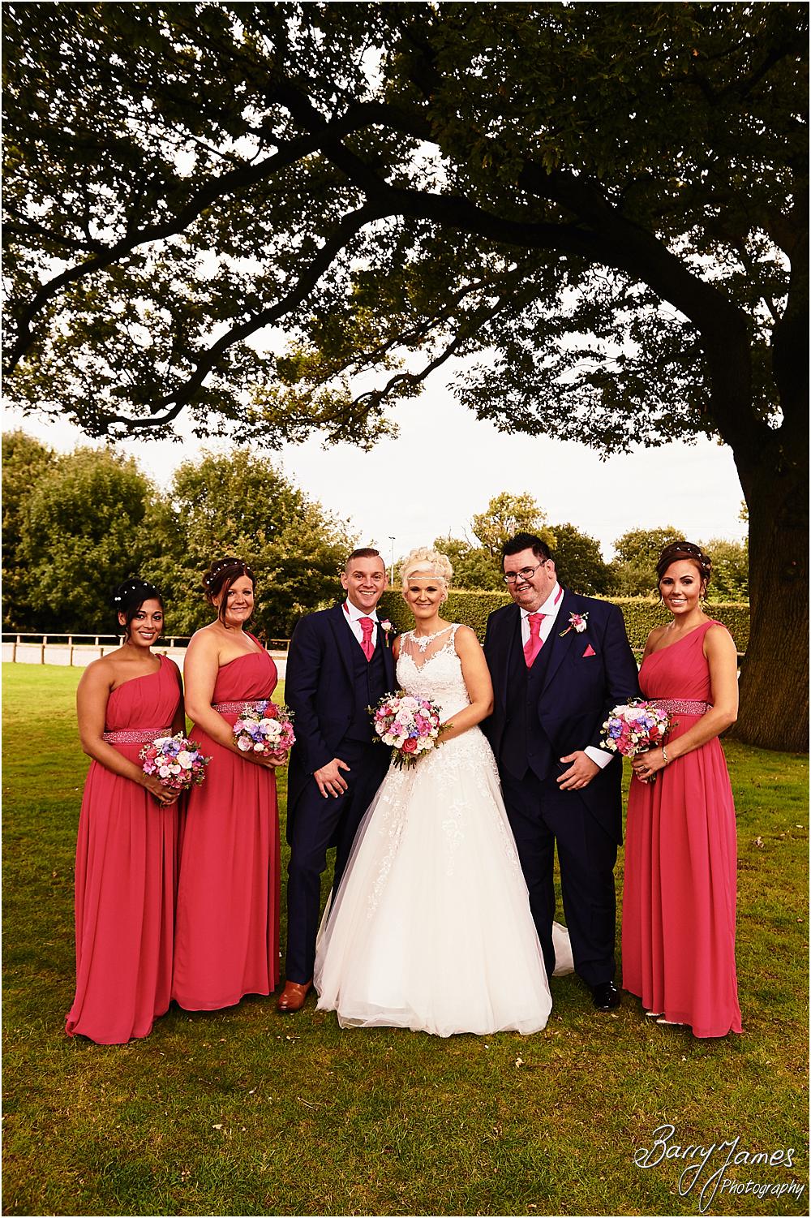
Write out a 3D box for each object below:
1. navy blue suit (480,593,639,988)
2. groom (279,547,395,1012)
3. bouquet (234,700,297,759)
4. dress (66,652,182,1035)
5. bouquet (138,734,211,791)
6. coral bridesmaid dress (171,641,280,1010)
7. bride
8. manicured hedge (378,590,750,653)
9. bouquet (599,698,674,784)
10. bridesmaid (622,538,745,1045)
[{"bbox_3d":[0.600,0.685,3.670,0.610,1.520,0.420,0,-1,23],"label":"navy blue suit"},{"bbox_3d":[-0.214,0.648,3.770,0.580,1.780,0.450,1,-1,-22],"label":"groom"},{"bbox_3d":[-0.520,0.446,3.500,0.230,0.230,0.210,0,-1,-20],"label":"bouquet"},{"bbox_3d":[-1.020,0.835,3.430,0.420,1.350,0.420,1,-1,-34],"label":"dress"},{"bbox_3d":[-0.801,0.529,3.280,0.240,0.220,0.230,-1,16,-24],"label":"bouquet"},{"bbox_3d":[-0.711,0.829,3.758,0.430,1.400,0.440,2,-1,-37],"label":"coral bridesmaid dress"},{"bbox_3d":[0.177,0.655,3.830,1.000,1.780,0.900,1,-1,12],"label":"bride"},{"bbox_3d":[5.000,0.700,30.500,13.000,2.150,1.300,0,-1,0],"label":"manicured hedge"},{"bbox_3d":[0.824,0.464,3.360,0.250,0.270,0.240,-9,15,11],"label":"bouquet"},{"bbox_3d":[1.025,0.630,3.500,0.440,1.760,0.420,-1,-1,38],"label":"bridesmaid"}]

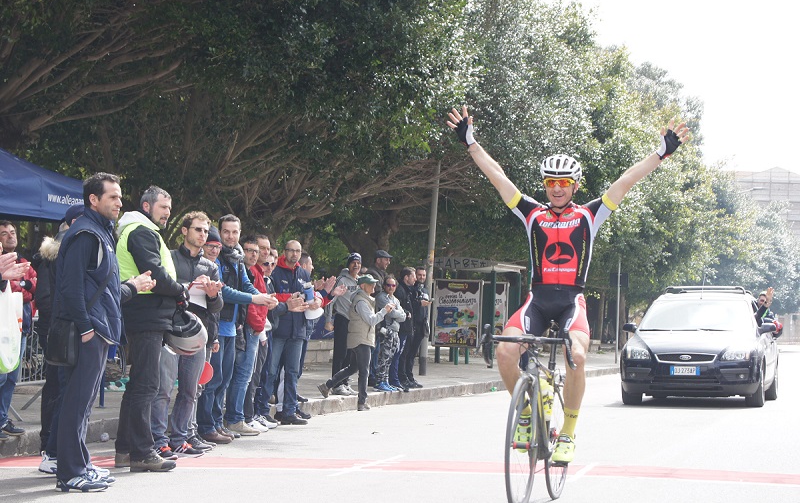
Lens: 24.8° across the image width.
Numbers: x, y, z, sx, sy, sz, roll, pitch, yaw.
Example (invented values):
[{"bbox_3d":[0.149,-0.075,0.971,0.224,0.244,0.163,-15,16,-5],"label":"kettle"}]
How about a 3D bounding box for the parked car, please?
[{"bbox_3d":[4.062,1.241,24.295,1.870,1.520,4.470,0,-3,15],"label":"parked car"}]

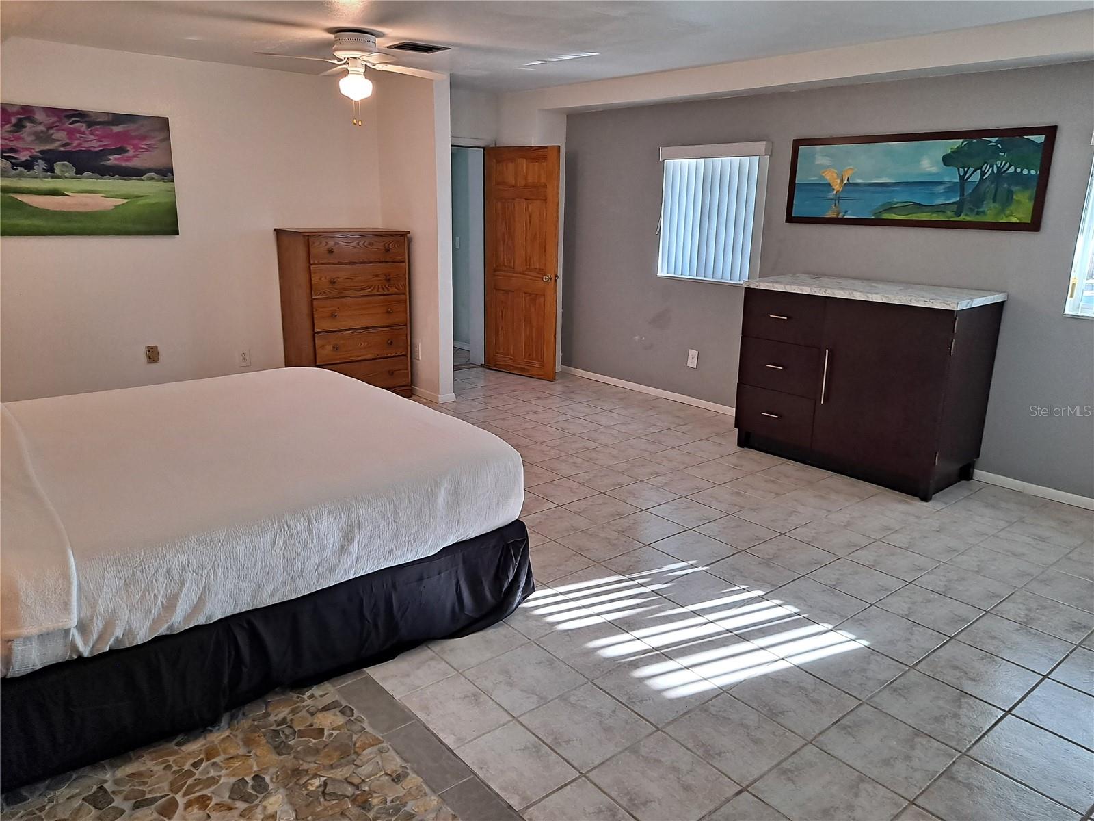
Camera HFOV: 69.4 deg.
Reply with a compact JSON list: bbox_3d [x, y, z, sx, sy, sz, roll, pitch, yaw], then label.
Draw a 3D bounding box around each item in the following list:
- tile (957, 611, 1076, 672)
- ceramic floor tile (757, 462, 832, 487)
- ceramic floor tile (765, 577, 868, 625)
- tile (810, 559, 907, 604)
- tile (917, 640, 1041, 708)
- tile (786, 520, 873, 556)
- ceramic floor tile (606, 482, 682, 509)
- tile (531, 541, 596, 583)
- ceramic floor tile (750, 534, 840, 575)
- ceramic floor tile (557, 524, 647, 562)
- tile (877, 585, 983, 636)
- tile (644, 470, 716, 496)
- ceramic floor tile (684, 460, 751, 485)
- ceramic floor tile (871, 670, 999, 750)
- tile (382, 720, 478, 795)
[{"bbox_3d":[1.716,0.855,2.901,0.305,0.010,0.305,-11,19,-38],"label":"tile"},{"bbox_3d":[1.471,0.393,4.717,0.306,0.010,0.306,-11,19,-38],"label":"ceramic floor tile"},{"bbox_3d":[1.091,0.777,3.199,0.305,0.010,0.305,-11,19,-39],"label":"ceramic floor tile"},{"bbox_3d":[1.367,0.749,3.482,0.312,0.010,0.312,-11,19,-38],"label":"tile"},{"bbox_3d":[1.491,0.908,2.736,0.305,0.010,0.305,-11,19,-39],"label":"tile"},{"bbox_3d":[1.402,0.630,3.906,0.314,0.010,0.314,-11,19,-38],"label":"tile"},{"bbox_3d":[0.532,0.471,4.349,0.306,0.010,0.306,-11,19,-38],"label":"ceramic floor tile"},{"bbox_3d":[0.009,0.674,3.503,0.305,0.010,0.305,-11,19,-39],"label":"tile"},{"bbox_3d":[1.139,0.670,3.651,0.306,0.010,0.306,-11,19,-38],"label":"ceramic floor tile"},{"bbox_3d":[0.253,0.631,3.730,0.306,0.010,0.306,-11,19,-38],"label":"ceramic floor tile"},{"bbox_3d":[1.531,0.796,3.162,0.305,0.010,0.305,-11,19,-39],"label":"tile"},{"bbox_3d":[0.787,0.428,4.619,0.314,0.010,0.314,-11,19,-38],"label":"tile"},{"bbox_3d":[1.021,0.376,4.743,0.306,0.010,0.306,-11,19,-38],"label":"ceramic floor tile"},{"bbox_3d":[1.255,0.966,2.552,0.306,0.010,0.306,-11,19,-38],"label":"ceramic floor tile"},{"bbox_3d":[-0.347,1.003,2.288,0.109,0.010,0.303,-11,19,-38],"label":"tile"}]

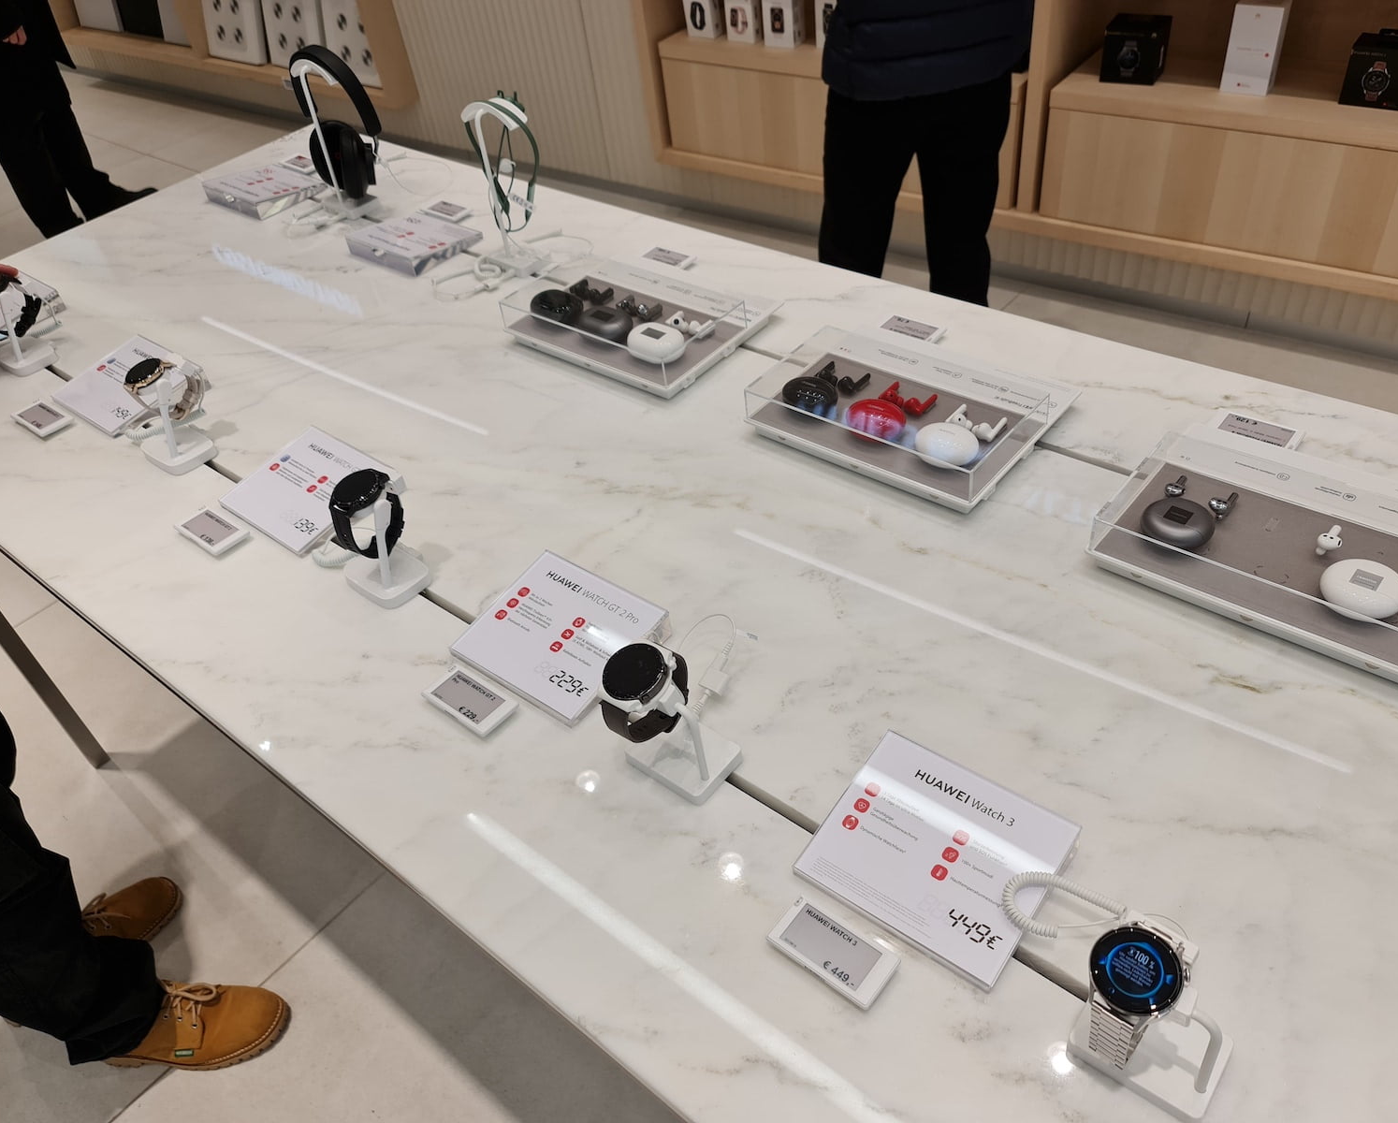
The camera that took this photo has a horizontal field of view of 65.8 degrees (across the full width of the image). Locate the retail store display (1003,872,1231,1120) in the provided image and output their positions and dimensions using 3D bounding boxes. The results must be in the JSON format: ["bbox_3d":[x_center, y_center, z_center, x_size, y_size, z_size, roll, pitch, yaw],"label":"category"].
[{"bbox_3d":[0.249,0.239,0.614,0.125,0.113,0.082,26,52,31],"label":"retail store display"}]

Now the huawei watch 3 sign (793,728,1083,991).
[{"bbox_3d":[0.160,0.197,0.734,0.147,0.031,0.124,26,52,31],"label":"huawei watch 3 sign"}]

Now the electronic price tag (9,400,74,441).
[{"bbox_3d":[-0.769,-0.165,1.270,0.077,0.016,0.040,26,52,31],"label":"electronic price tag"}]

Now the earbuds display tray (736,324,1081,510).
[{"bbox_3d":[0.213,-0.164,1.089,0.258,0.057,0.215,26,52,31],"label":"earbuds display tray"}]

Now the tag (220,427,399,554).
[{"bbox_3d":[-0.400,-0.074,1.105,0.146,0.028,0.127,26,52,31],"label":"tag"}]

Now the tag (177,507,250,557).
[{"bbox_3d":[-0.497,-0.030,1.104,0.079,0.009,0.038,26,52,32],"label":"tag"}]

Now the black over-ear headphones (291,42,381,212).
[{"bbox_3d":[-0.534,-0.643,1.588,0.168,0.208,0.078,26,52,31],"label":"black over-ear headphones"}]

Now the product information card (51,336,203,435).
[{"bbox_3d":[-0.688,-0.213,1.302,0.146,0.028,0.127,26,52,31],"label":"product information card"}]

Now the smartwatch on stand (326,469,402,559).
[{"bbox_3d":[-0.300,-0.042,0.981,0.047,0.074,0.055,26,65,31],"label":"smartwatch on stand"}]

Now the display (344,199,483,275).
[{"bbox_3d":[-0.402,-0.458,1.529,0.146,0.027,0.126,26,52,31],"label":"display"}]

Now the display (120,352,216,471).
[{"bbox_3d":[-0.585,-0.169,1.194,0.095,0.103,0.079,26,52,31],"label":"display"}]

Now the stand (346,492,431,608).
[{"bbox_3d":[-0.297,-0.019,0.987,0.076,0.101,0.054,26,52,31],"label":"stand"}]

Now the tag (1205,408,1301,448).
[{"bbox_3d":[0.534,-0.123,1.039,0.077,0.011,0.038,26,52,31],"label":"tag"}]

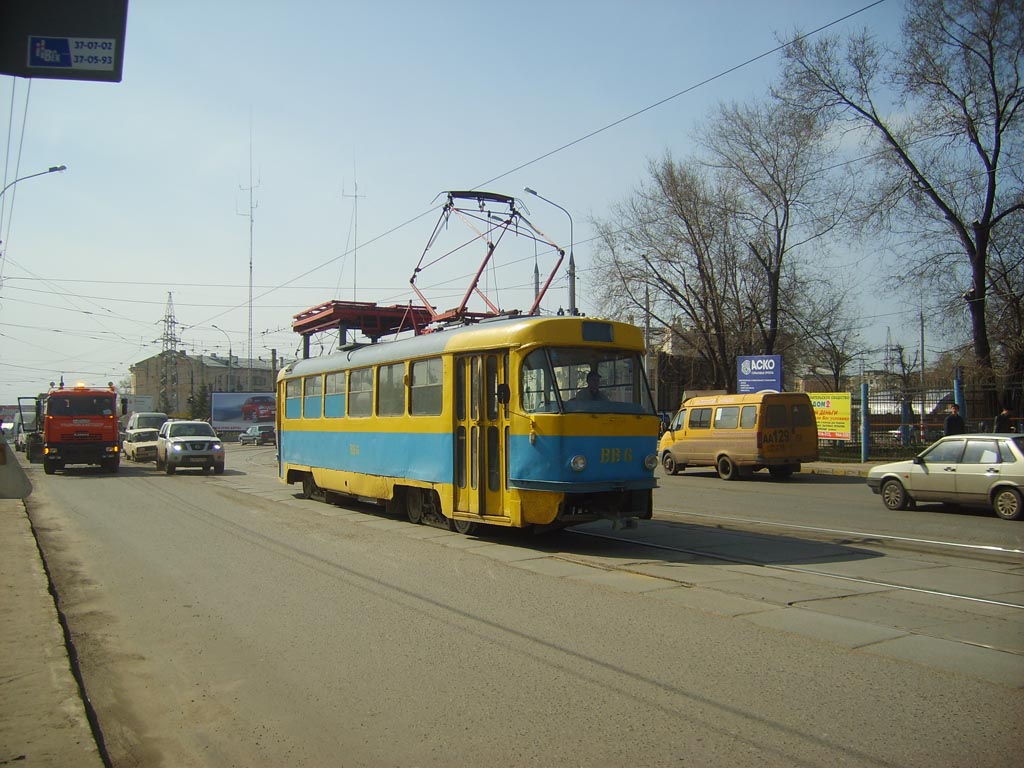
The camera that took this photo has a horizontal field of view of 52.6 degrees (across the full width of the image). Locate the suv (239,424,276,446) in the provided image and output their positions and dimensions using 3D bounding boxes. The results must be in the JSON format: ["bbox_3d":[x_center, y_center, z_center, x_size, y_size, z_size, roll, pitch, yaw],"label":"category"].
[{"bbox_3d":[-19.761,4.116,81.410,1.750,1.520,4.300,1,-3,-38],"label":"suv"}]

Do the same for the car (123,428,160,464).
[{"bbox_3d":[-16.873,2.859,47.832,1.650,1.440,4.150,0,-2,-25],"label":"car"}]

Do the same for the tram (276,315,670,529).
[{"bbox_3d":[-1.843,0.786,19.085,2.500,3.120,13.600,1,-2,-27],"label":"tram"}]

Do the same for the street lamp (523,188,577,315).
[{"bbox_3d":[1.640,-2.788,45.620,2.500,11.900,0.350,1,-2,-27],"label":"street lamp"}]

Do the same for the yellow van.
[{"bbox_3d":[5.995,1.534,28.961,2.080,2.220,5.500,0,-2,-24],"label":"yellow van"}]

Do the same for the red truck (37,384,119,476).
[{"bbox_3d":[-16.258,1.744,39.158,2.500,3.000,7.800,0,-2,-23],"label":"red truck"}]

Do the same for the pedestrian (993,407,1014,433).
[{"bbox_3d":[13.215,1.499,27.758,0.380,1.700,0.500,-2,-3,32],"label":"pedestrian"}]

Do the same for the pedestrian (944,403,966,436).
[{"bbox_3d":[11.835,1.475,27.560,0.560,1.760,0.360,-1,-2,6],"label":"pedestrian"}]

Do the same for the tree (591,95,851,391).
[{"bbox_3d":[9.254,-4.771,46.710,11.200,15.900,9.500,-2,-2,27],"label":"tree"}]

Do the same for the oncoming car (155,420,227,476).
[{"bbox_3d":[-11.266,2.181,36.102,1.870,1.800,4.740,0,-2,-25],"label":"oncoming car"}]

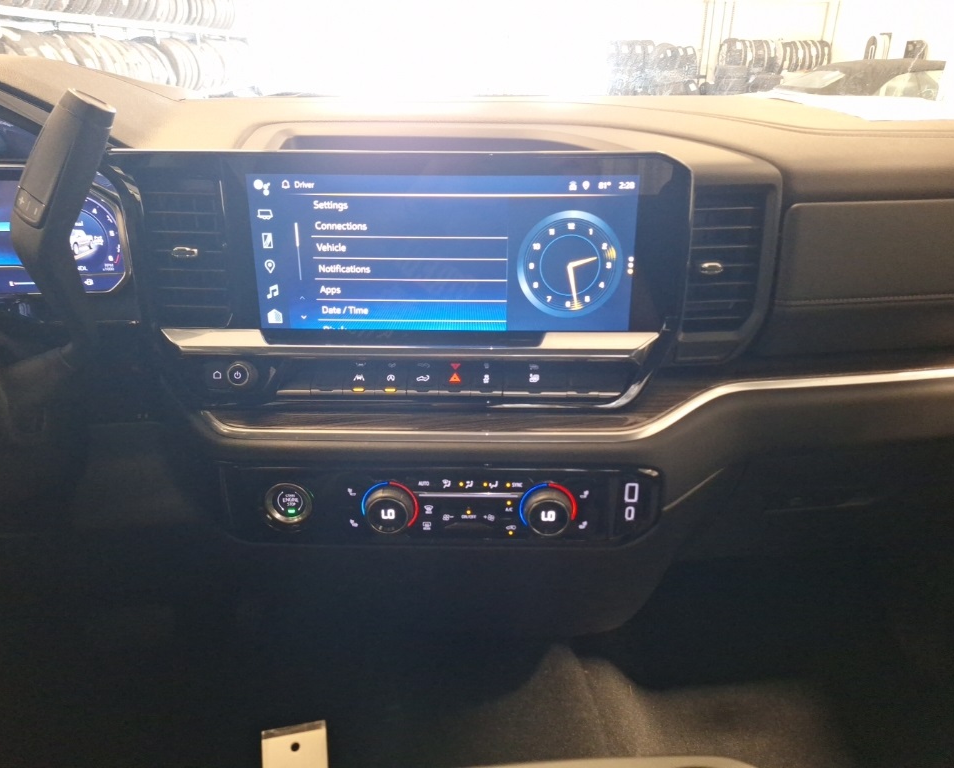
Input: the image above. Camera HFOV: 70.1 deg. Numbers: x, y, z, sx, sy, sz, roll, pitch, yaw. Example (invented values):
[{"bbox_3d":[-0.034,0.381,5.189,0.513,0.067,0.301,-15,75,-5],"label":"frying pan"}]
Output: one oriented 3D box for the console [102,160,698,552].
[{"bbox_3d":[-0.063,-0.020,0.634,0.460,0.355,0.130,0,23,1],"label":"console"}]

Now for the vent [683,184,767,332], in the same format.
[{"bbox_3d":[0.208,-0.107,0.590,0.071,0.122,0.045,1,23,2],"label":"vent"}]

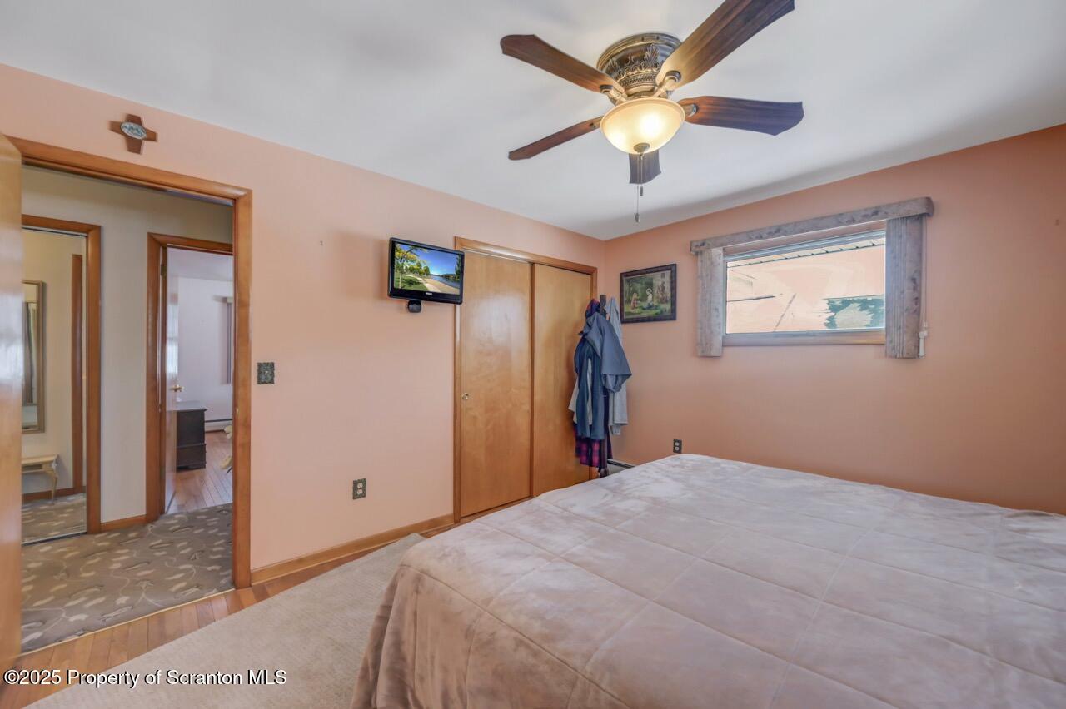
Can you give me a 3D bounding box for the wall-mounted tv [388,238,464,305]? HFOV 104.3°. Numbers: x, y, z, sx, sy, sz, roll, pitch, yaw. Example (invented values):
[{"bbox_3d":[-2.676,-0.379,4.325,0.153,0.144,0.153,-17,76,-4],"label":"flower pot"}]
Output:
[{"bbox_3d":[-0.711,-0.540,2.767,0.528,0.365,0.065,0,2,-40],"label":"wall-mounted tv"}]

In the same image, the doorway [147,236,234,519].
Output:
[{"bbox_3d":[-2.554,0.170,3.405,0.900,2.147,0.140,0,0,-42],"label":"doorway"}]

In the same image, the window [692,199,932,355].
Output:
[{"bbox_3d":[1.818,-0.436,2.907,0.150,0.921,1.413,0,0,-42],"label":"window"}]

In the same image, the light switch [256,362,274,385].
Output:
[{"bbox_3d":[-1.470,0.106,2.279,0.078,0.122,0.014,0,0,-42],"label":"light switch"}]

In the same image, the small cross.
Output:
[{"bbox_3d":[-1.853,-1.021,1.923,0.158,0.173,0.020,0,0,-42],"label":"small cross"}]

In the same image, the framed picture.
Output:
[{"bbox_3d":[1.052,-0.545,3.804,0.030,0.488,0.585,0,0,-42],"label":"framed picture"}]

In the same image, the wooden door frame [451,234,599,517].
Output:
[{"bbox_3d":[-0.012,0.194,3.639,1.625,2.128,0.110,0,0,-42],"label":"wooden door frame"}]

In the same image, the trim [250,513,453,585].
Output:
[{"bbox_3d":[-1.062,1.212,2.647,1.227,0.081,0.018,0,0,-42],"label":"trim"}]

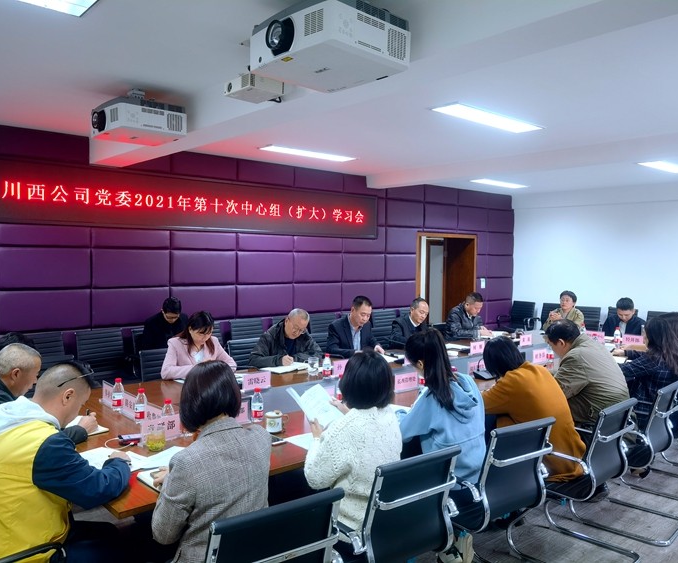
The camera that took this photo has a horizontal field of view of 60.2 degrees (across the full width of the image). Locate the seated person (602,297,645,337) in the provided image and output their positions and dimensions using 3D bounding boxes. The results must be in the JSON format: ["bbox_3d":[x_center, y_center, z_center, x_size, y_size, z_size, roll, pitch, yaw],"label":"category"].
[{"bbox_3d":[3.340,0.788,6.927,0.780,1.210,0.550,-1,3,-41],"label":"seated person"}]

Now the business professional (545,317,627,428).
[{"bbox_3d":[1.694,0.888,4.012,0.560,1.230,0.850,-1,3,-41],"label":"business professional"}]

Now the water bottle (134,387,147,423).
[{"bbox_3d":[-1.106,0.692,3.274,0.060,0.190,0.060,-1,3,-40],"label":"water bottle"}]

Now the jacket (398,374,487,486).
[{"bbox_3d":[0.558,0.746,3.016,0.480,0.570,0.500,-1,3,-41],"label":"jacket"}]

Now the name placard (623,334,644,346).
[{"bbox_3d":[3.051,0.623,6.038,0.060,0.110,0.220,-1,3,-41],"label":"name placard"}]

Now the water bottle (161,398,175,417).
[{"bbox_3d":[-0.885,0.706,3.038,0.060,0.190,0.060,-1,3,-40],"label":"water bottle"}]

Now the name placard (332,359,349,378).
[{"bbox_3d":[0.054,0.651,4.391,0.220,0.110,0.060,-1,3,-41],"label":"name placard"}]

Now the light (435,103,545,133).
[{"bbox_3d":[1.252,-1.347,4.810,1.200,0.060,0.300,-1,3,-40],"label":"light"}]

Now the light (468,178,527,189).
[{"bbox_3d":[2.377,-1.452,8.620,1.210,0.060,0.287,-1,3,-41],"label":"light"}]

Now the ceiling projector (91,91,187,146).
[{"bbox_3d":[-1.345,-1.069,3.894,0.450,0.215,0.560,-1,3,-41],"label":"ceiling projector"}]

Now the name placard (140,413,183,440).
[{"bbox_3d":[-0.849,0.707,2.804,0.212,0.108,0.045,-1,3,-41],"label":"name placard"}]

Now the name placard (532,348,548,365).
[{"bbox_3d":[1.745,0.648,5.041,0.220,0.110,0.060,-1,3,-41],"label":"name placard"}]

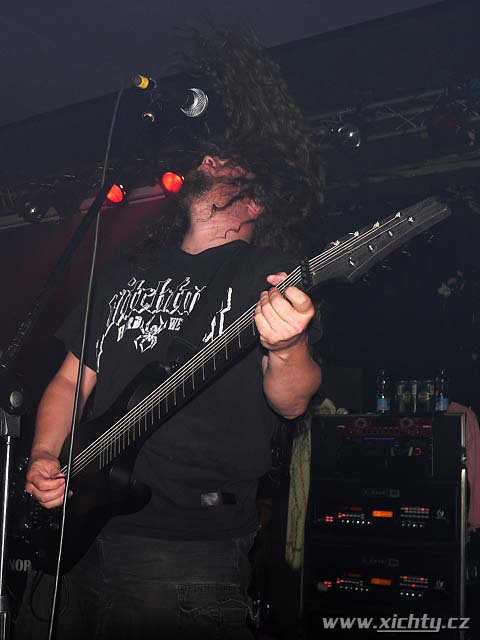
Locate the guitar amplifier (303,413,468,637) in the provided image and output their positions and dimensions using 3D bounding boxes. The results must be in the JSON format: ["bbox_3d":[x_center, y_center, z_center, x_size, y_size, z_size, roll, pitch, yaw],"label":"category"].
[{"bbox_3d":[0.802,1.123,3.464,0.787,1.200,0.500,-3,-15,27],"label":"guitar amplifier"}]

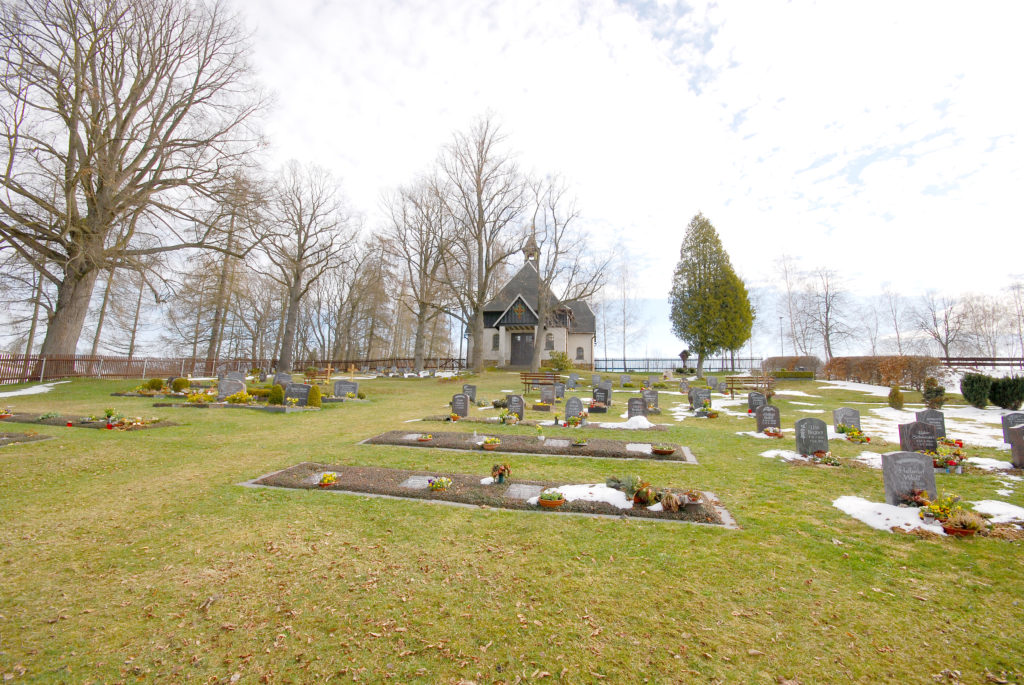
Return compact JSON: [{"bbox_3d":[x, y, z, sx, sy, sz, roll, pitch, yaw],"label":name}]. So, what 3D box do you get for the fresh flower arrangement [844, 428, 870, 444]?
[{"bbox_3d":[6.644,1.786,8.215,0.400,0.250,0.290,-1,-7,13],"label":"fresh flower arrangement"}]

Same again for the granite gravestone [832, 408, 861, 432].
[{"bbox_3d":[8.980,2.072,11.438,0.560,0.700,0.120,0,-6,12],"label":"granite gravestone"}]

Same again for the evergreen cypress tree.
[{"bbox_3d":[15.713,-3.971,34.000,6.200,13.600,6.100,0,-8,11],"label":"evergreen cypress tree"}]

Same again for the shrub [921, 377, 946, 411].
[{"bbox_3d":[12.469,1.465,12.660,0.560,1.000,0.560,-1,-7,13],"label":"shrub"}]

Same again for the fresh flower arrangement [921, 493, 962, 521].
[{"bbox_3d":[4.573,1.758,4.553,0.380,0.310,0.340,0,-8,11],"label":"fresh flower arrangement"}]

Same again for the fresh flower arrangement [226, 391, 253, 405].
[{"bbox_3d":[-10.370,2.080,16.225,0.980,0.470,0.600,-1,-7,20],"label":"fresh flower arrangement"}]

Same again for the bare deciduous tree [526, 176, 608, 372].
[{"bbox_3d":[4.065,-4.653,31.234,5.800,13.600,5.800,0,-6,12],"label":"bare deciduous tree"}]

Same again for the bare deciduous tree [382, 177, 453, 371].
[{"bbox_3d":[-7.932,-5.659,37.972,6.200,16.200,6.000,-1,-7,13],"label":"bare deciduous tree"}]

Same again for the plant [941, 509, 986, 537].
[{"bbox_3d":[4.674,1.842,4.432,0.360,0.230,0.350,0,-6,12],"label":"plant"}]

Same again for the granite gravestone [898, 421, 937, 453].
[{"bbox_3d":[7.232,1.729,7.622,0.430,0.610,0.160,0,-8,11],"label":"granite gravestone"}]

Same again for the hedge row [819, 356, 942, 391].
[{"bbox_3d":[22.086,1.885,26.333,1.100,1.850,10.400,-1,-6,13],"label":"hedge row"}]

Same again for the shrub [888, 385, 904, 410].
[{"bbox_3d":[15.582,2.221,17.351,0.470,0.950,0.470,0,-6,12],"label":"shrub"}]

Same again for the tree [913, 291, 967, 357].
[{"bbox_3d":[40.447,-1.180,40.420,3.700,7.000,3.700,-1,-7,13],"label":"tree"}]

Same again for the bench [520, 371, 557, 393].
[{"bbox_3d":[1.335,1.873,19.392,1.780,0.950,0.600,0,-8,14],"label":"bench"}]

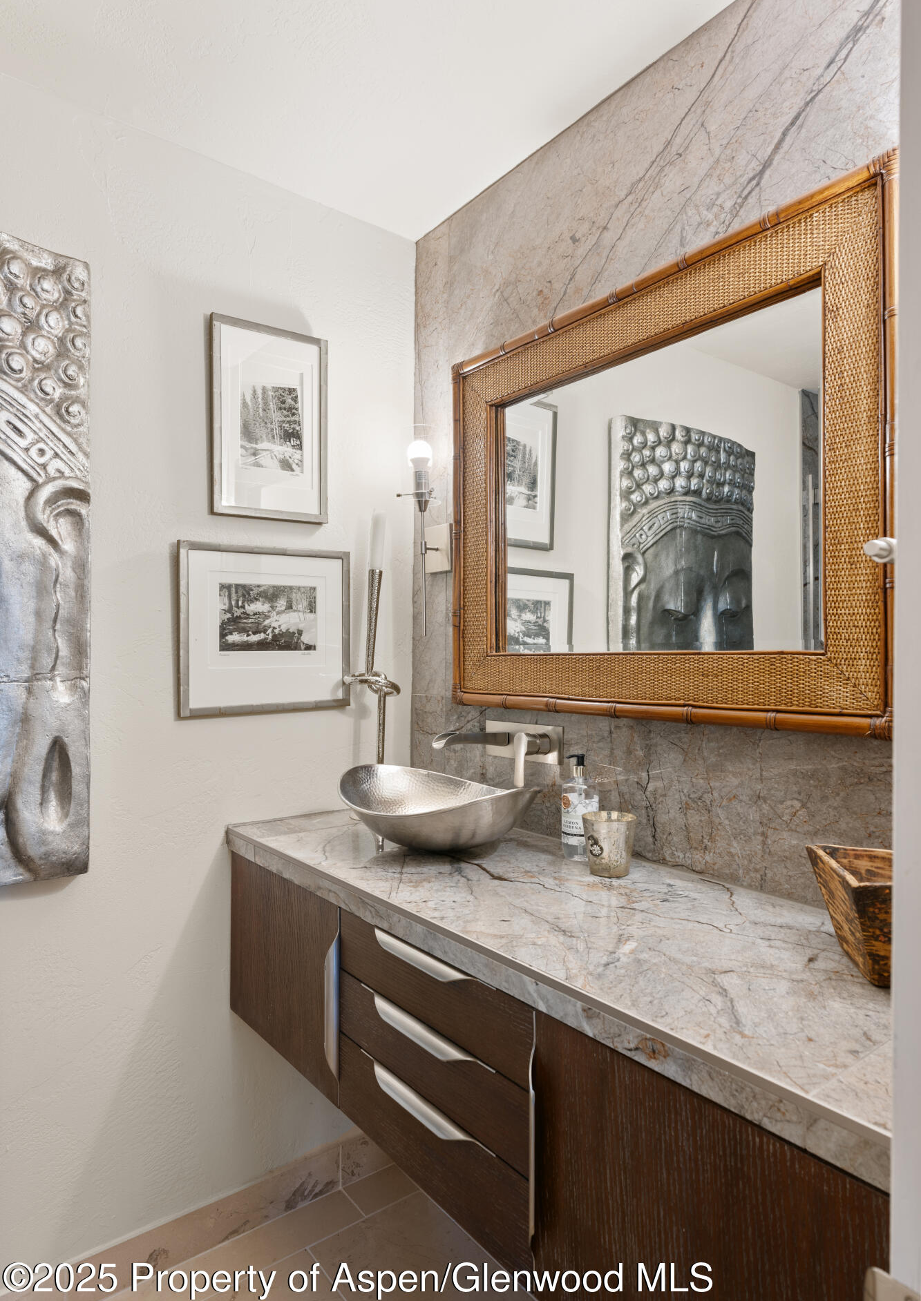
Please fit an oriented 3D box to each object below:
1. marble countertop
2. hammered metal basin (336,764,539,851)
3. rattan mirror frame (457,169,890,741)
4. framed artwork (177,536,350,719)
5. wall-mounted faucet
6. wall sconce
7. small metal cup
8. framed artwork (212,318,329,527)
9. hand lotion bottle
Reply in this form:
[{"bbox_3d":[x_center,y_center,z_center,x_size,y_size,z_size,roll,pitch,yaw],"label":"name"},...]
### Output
[{"bbox_3d":[0.131,0.416,1.293,0.505,0.046,1.475,0,0,-38],"label":"marble countertop"},{"bbox_3d":[-0.041,0.322,1.558,0.350,0.146,0.480,0,0,-44],"label":"hammered metal basin"},{"bbox_3d":[0.295,-0.284,1.466,0.042,0.825,1.020,0,0,-38],"label":"rattan mirror frame"},{"bbox_3d":[-0.441,-0.049,1.771,0.410,0.380,0.021,0,0,-38],"label":"framed artwork"},{"bbox_3d":[0.059,0.225,1.622,0.207,0.122,0.230,0,0,-38],"label":"wall-mounted faucet"},{"bbox_3d":[-0.083,-0.292,1.885,0.120,0.500,0.100,0,0,-38],"label":"wall sconce"},{"bbox_3d":[0.264,0.344,1.354,0.094,0.100,0.094,0,0,0],"label":"small metal cup"},{"bbox_3d":[-0.437,-0.524,1.778,0.277,0.438,0.021,0,0,-38],"label":"framed artwork"},{"bbox_3d":[0.227,0.296,1.468,0.071,0.196,0.069,0,0,0],"label":"hand lotion bottle"}]

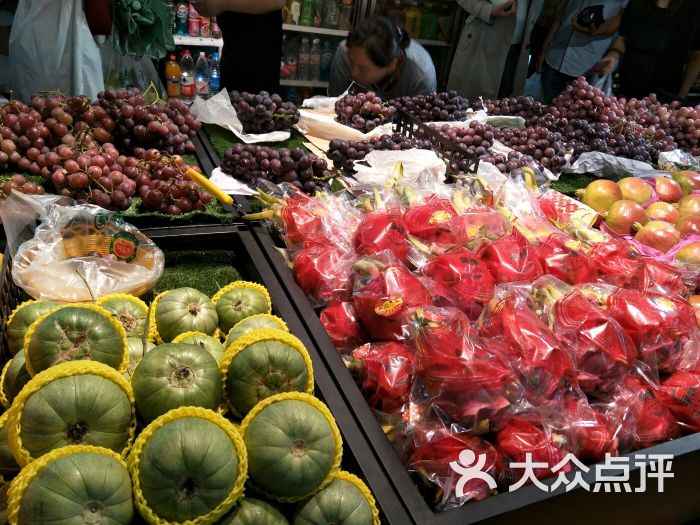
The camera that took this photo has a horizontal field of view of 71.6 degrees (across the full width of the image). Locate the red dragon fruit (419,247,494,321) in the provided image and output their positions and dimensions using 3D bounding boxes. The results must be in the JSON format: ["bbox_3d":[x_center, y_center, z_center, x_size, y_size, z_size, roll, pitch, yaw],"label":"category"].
[{"bbox_3d":[0.147,0.029,0.670,0.105,0.097,0.112,14,31,13],"label":"red dragon fruit"}]

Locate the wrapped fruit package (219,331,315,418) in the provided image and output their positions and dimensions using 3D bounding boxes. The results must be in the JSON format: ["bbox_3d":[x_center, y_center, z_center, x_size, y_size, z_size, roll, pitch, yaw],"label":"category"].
[{"bbox_3d":[-0.098,0.132,0.570,0.110,0.105,0.110,-10,33,-24],"label":"wrapped fruit package"}]

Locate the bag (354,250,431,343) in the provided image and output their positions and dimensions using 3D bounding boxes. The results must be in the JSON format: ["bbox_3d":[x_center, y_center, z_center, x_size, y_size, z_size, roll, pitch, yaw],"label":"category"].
[{"bbox_3d":[0.058,0.045,0.665,0.105,0.105,0.125,9,31,7],"label":"bag"}]

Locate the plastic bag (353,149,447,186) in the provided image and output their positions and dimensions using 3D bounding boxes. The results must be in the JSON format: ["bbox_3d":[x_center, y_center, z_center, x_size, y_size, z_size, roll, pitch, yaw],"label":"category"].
[{"bbox_3d":[0.106,-0.201,1.040,0.195,0.065,0.120,8,26,4],"label":"plastic bag"}]

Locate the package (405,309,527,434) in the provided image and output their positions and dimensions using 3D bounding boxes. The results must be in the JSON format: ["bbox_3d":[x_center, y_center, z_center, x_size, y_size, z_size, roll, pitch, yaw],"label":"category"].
[{"bbox_3d":[0.133,0.125,0.560,0.125,0.100,0.115,14,27,16],"label":"package"}]

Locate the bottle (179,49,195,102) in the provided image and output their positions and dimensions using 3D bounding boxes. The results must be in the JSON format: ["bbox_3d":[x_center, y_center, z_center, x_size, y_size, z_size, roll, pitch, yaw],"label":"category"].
[{"bbox_3d":[-0.751,-0.859,2.230,0.066,0.235,0.066,-4,32,-17],"label":"bottle"}]

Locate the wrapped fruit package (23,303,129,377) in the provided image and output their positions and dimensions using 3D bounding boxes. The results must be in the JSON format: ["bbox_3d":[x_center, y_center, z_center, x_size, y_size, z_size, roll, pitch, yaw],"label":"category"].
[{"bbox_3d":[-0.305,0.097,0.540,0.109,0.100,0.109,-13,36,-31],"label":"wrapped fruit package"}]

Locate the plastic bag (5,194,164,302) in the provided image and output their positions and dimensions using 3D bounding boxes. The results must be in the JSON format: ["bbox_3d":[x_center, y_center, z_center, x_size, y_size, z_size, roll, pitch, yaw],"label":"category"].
[{"bbox_3d":[-0.399,-0.020,0.730,0.215,0.105,0.180,-9,30,-28],"label":"plastic bag"}]

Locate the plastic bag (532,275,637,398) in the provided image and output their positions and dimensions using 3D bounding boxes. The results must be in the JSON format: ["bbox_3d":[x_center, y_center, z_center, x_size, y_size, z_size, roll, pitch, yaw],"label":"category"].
[{"bbox_3d":[0.297,0.094,0.615,0.120,0.115,0.140,24,34,27],"label":"plastic bag"}]

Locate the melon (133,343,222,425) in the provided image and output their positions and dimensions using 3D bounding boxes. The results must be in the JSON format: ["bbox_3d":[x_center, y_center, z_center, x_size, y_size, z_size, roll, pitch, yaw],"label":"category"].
[{"bbox_3d":[-0.195,0.139,0.545,0.105,0.100,0.105,-10,33,-24],"label":"melon"}]

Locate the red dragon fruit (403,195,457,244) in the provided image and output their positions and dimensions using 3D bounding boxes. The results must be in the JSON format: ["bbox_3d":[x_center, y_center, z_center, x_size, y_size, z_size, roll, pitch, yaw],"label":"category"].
[{"bbox_3d":[0.131,-0.071,0.800,0.100,0.092,0.108,12,31,8],"label":"red dragon fruit"}]

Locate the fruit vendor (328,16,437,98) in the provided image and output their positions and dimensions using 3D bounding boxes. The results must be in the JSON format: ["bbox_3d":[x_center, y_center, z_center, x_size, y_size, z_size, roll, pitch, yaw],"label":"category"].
[{"bbox_3d":[0.090,-0.360,2.030,0.440,1.200,0.460,18,33,22],"label":"fruit vendor"}]

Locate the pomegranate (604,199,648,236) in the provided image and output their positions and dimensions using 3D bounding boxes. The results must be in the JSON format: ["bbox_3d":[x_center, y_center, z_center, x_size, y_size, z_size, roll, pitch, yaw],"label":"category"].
[{"bbox_3d":[0.556,-0.091,0.980,0.088,0.082,0.086,20,29,27],"label":"pomegranate"}]

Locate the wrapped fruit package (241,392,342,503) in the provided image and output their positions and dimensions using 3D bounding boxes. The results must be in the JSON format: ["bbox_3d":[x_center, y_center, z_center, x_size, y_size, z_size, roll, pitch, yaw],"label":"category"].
[{"bbox_3d":[-0.061,0.193,0.506,0.105,0.100,0.105,3,30,-2],"label":"wrapped fruit package"}]

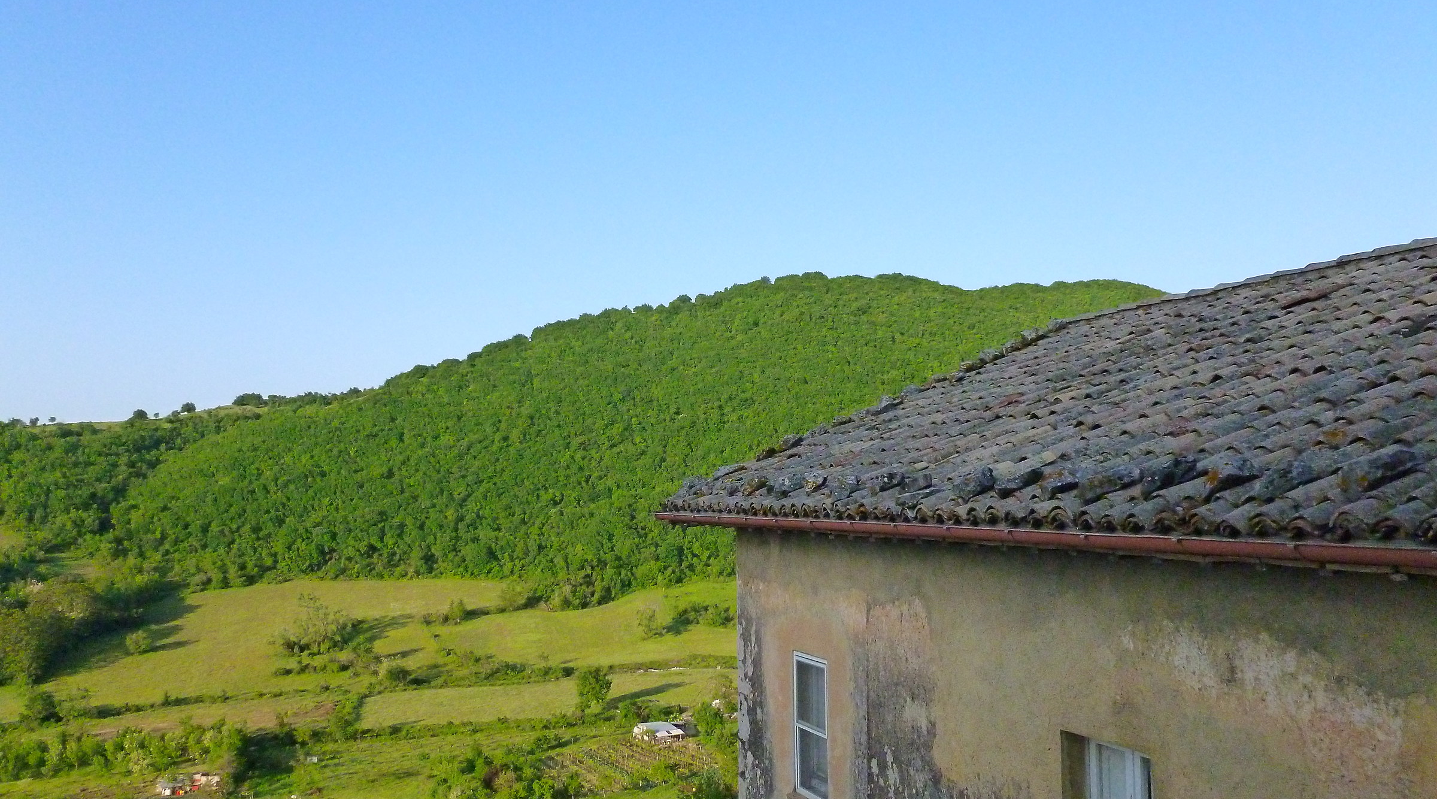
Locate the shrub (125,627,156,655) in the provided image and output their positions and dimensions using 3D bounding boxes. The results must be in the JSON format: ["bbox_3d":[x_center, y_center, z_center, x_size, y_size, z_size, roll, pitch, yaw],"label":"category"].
[{"bbox_3d":[-174.256,72.677,350.000,9.200,7.600,9.200,2,-5,-26],"label":"shrub"}]

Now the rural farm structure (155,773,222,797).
[{"bbox_3d":[-103.937,75.420,228.000,12.000,3.200,6.500,2,-5,-29],"label":"rural farm structure"}]

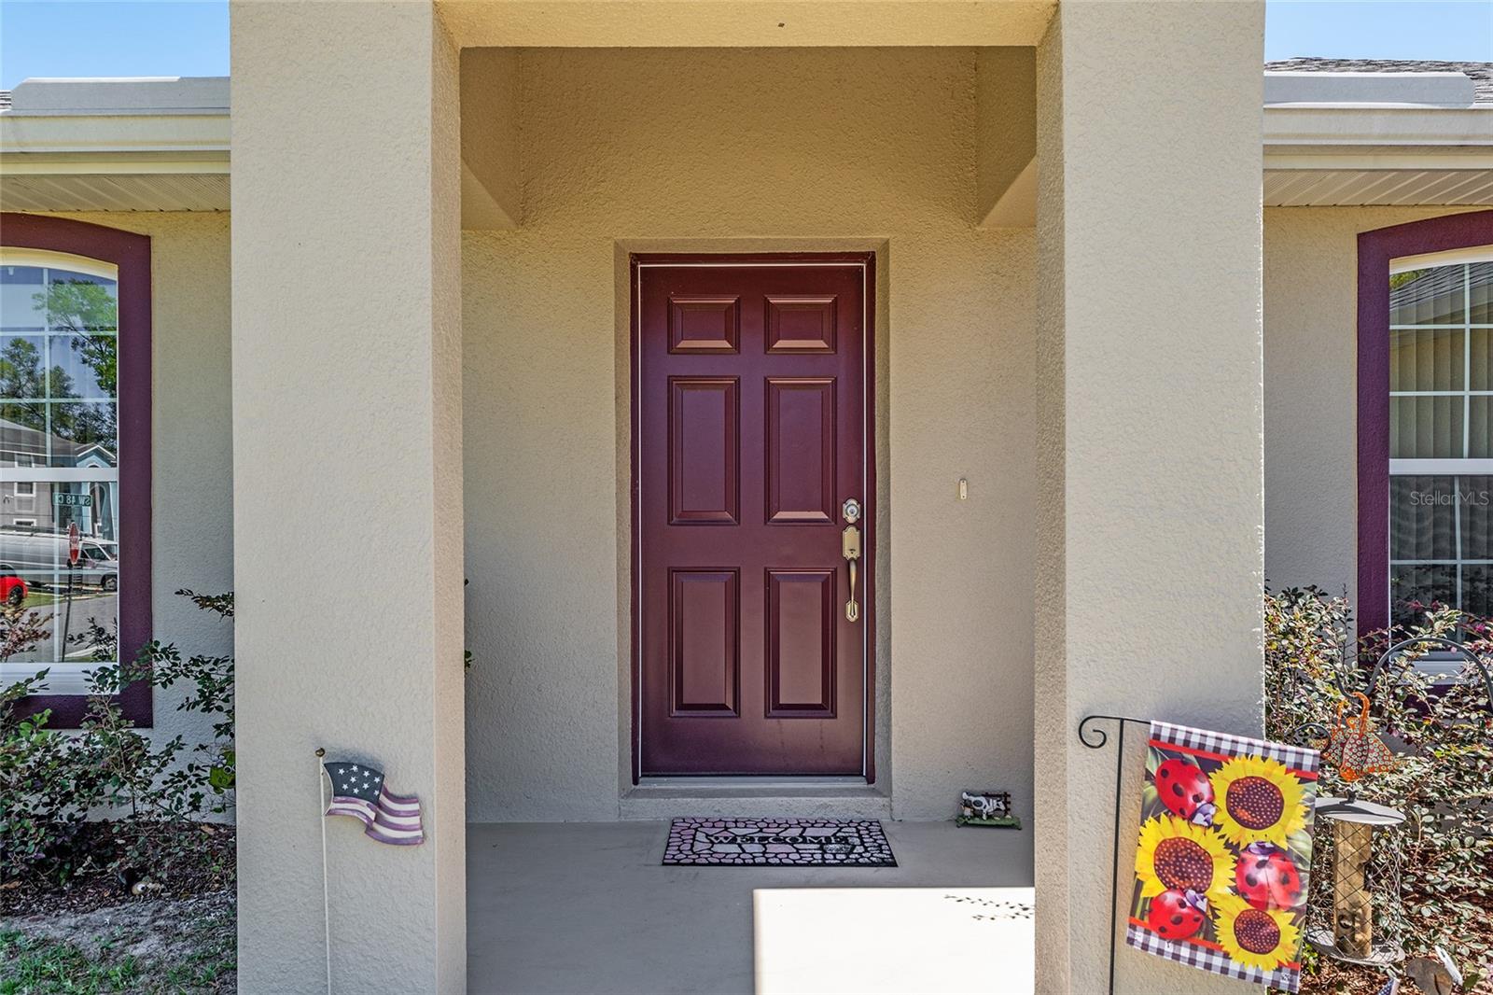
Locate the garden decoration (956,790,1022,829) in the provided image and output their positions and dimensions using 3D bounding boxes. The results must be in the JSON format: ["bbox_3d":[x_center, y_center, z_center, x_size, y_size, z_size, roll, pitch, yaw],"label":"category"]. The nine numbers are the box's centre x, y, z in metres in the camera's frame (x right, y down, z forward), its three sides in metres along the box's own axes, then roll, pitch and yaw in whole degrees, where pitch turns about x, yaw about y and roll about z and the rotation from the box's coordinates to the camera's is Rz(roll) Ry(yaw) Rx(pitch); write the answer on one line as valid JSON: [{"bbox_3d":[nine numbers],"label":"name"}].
[{"bbox_3d":[0.888,1.133,3.645,0.230,0.125,0.085,0,0,5],"label":"garden decoration"}]

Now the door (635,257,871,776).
[{"bbox_3d":[0.028,0.070,3.920,0.940,2.050,0.080,0,0,0],"label":"door"}]

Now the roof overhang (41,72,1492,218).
[{"bbox_3d":[0.000,-1.205,3.420,4.900,0.290,0.540,0,0,0],"label":"roof overhang"}]

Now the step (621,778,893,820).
[{"bbox_3d":[0.037,1.147,3.790,1.010,0.095,0.220,0,0,0],"label":"step"}]

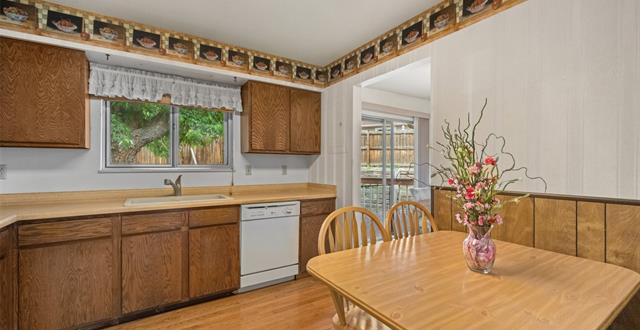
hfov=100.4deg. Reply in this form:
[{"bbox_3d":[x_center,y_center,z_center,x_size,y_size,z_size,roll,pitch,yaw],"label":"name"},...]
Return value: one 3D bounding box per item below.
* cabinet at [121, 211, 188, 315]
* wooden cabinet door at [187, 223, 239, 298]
[{"bbox_3d":[-1.434,0.738,2.319,0.450,0.744,0.595,0,0,-34],"label":"cabinet"},{"bbox_3d":[-0.933,0.828,2.349,0.399,0.590,0.030,0,0,-32],"label":"wooden cabinet door"}]

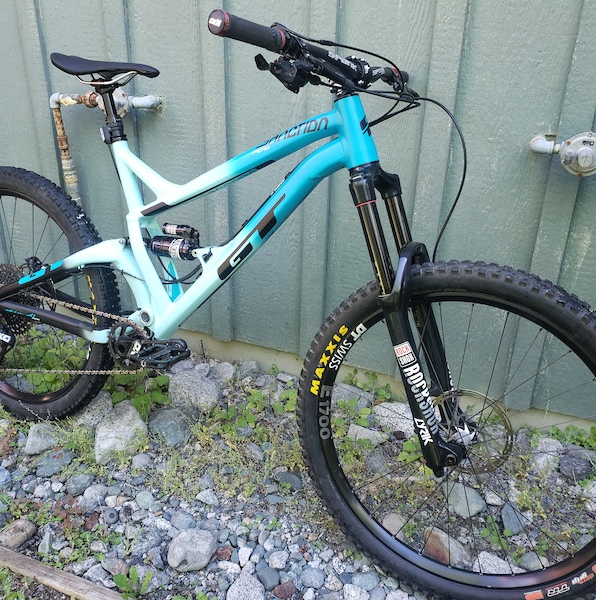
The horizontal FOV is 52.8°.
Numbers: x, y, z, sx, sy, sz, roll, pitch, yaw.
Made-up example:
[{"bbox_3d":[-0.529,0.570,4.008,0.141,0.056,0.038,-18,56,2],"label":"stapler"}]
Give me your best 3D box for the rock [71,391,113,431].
[{"bbox_3d":[-0.588,0.322,1.738,0.095,0.090,0.155,7,26,12],"label":"rock"}]

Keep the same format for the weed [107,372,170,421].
[{"bbox_3d":[-0.465,0.281,1.757,0.180,0.130,0.155,-5,25,-13],"label":"weed"}]

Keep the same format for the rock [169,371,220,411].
[{"bbox_3d":[-0.308,0.270,1.775,0.145,0.114,0.140,-3,25,-9],"label":"rock"}]

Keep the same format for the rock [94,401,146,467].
[{"bbox_3d":[-0.482,0.360,1.629,0.132,0.120,0.195,3,25,5],"label":"rock"}]

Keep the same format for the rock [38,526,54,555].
[{"bbox_3d":[-0.572,0.546,1.367,0.036,0.046,0.062,-7,26,-18],"label":"rock"}]

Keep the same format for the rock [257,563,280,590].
[{"bbox_3d":[-0.060,0.583,1.260,0.042,0.036,0.052,-17,30,-33],"label":"rock"}]

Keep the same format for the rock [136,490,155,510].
[{"bbox_3d":[-0.373,0.490,1.469,0.043,0.037,0.056,-5,25,-13],"label":"rock"}]

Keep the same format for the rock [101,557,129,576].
[{"bbox_3d":[-0.401,0.582,1.312,0.066,0.034,0.042,12,27,23],"label":"rock"}]

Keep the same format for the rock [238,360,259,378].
[{"bbox_3d":[-0.155,0.217,1.878,0.062,0.053,0.063,-1,24,-5],"label":"rock"}]

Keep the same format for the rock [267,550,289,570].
[{"bbox_3d":[-0.042,0.571,1.313,0.042,0.032,0.039,1,25,-1],"label":"rock"}]

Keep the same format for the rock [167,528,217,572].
[{"bbox_3d":[-0.228,0.542,1.304,0.108,0.076,0.084,-14,29,-30],"label":"rock"}]

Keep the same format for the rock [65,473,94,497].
[{"bbox_3d":[-0.551,0.465,1.516,0.071,0.043,0.073,-6,25,-16],"label":"rock"}]

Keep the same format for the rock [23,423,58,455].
[{"bbox_3d":[-0.709,0.381,1.656,0.091,0.069,0.111,-7,26,-18],"label":"rock"}]

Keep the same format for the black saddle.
[{"bbox_3d":[-0.424,-0.507,1.348,0.277,0.067,0.140,14,19,24],"label":"black saddle"}]

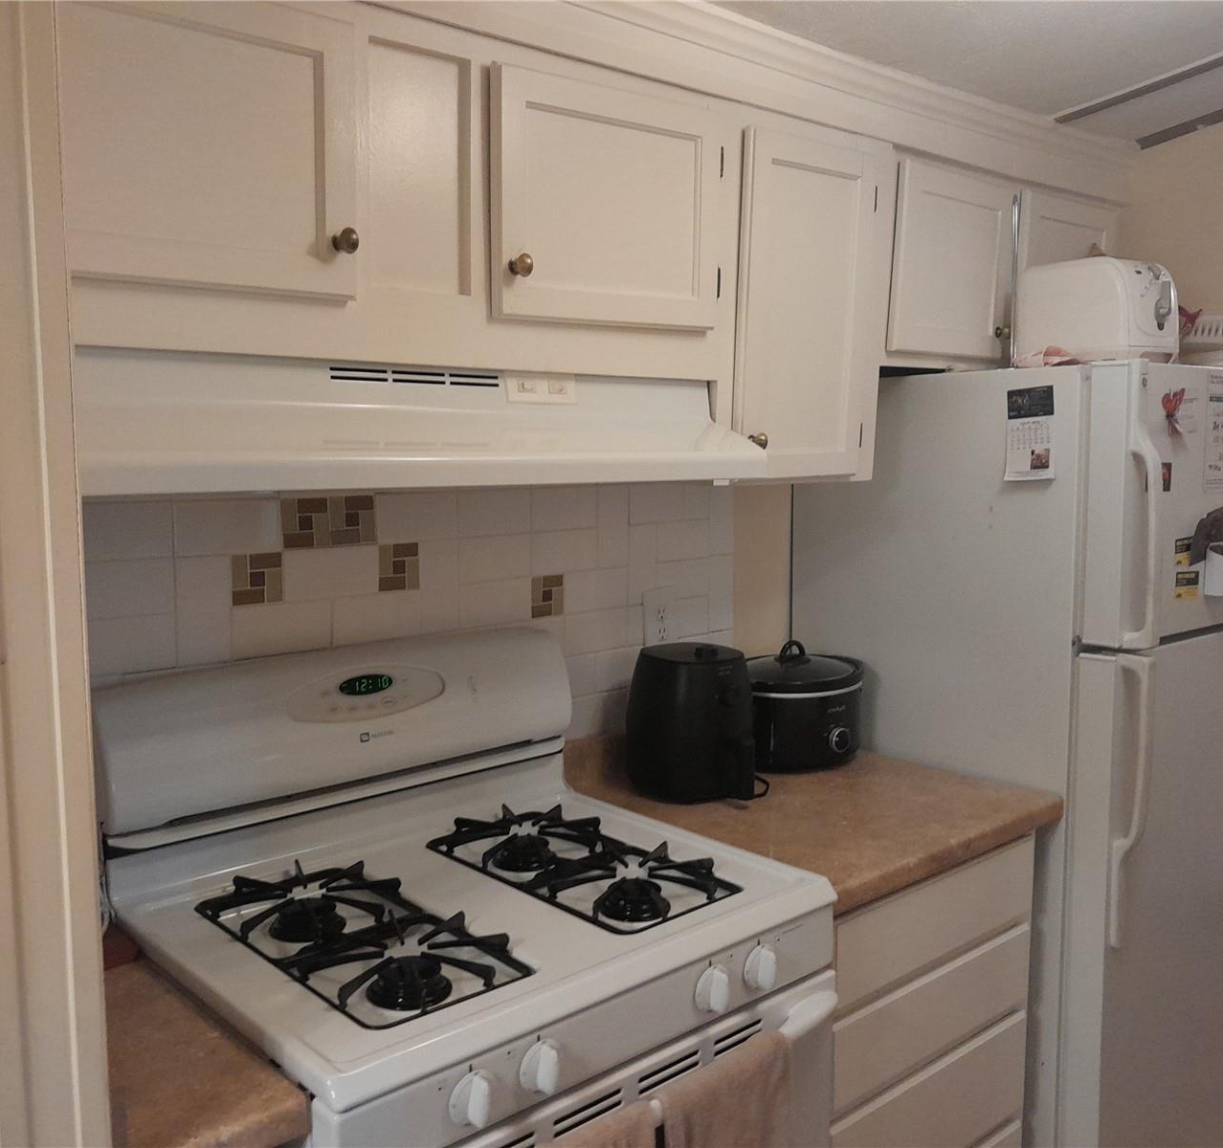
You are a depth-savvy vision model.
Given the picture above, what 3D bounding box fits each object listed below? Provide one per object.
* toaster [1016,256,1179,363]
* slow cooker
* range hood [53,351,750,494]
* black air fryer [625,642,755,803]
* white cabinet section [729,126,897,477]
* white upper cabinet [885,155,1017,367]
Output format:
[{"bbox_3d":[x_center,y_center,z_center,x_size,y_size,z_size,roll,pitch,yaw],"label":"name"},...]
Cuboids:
[{"bbox_3d":[0.881,-0.468,2.189,0.158,0.195,0.250,-4,7,-30],"label":"toaster"},{"bbox_3d":[0.359,0.246,2.341,0.280,0.228,0.270,-6,8,-42],"label":"slow cooker"},{"bbox_3d":[-0.302,-0.203,1.611,1.060,0.158,0.440,-6,8,-42],"label":"range hood"},{"bbox_3d":[0.158,0.262,2.115,0.226,0.246,0.275,-6,8,-42],"label":"black air fryer"},{"bbox_3d":[0.240,-0.462,2.175,0.414,0.584,0.353,-6,9,-41],"label":"white cabinet section"},{"bbox_3d":[0.563,-0.608,2.413,0.410,0.345,0.300,-6,8,-42],"label":"white upper cabinet"}]

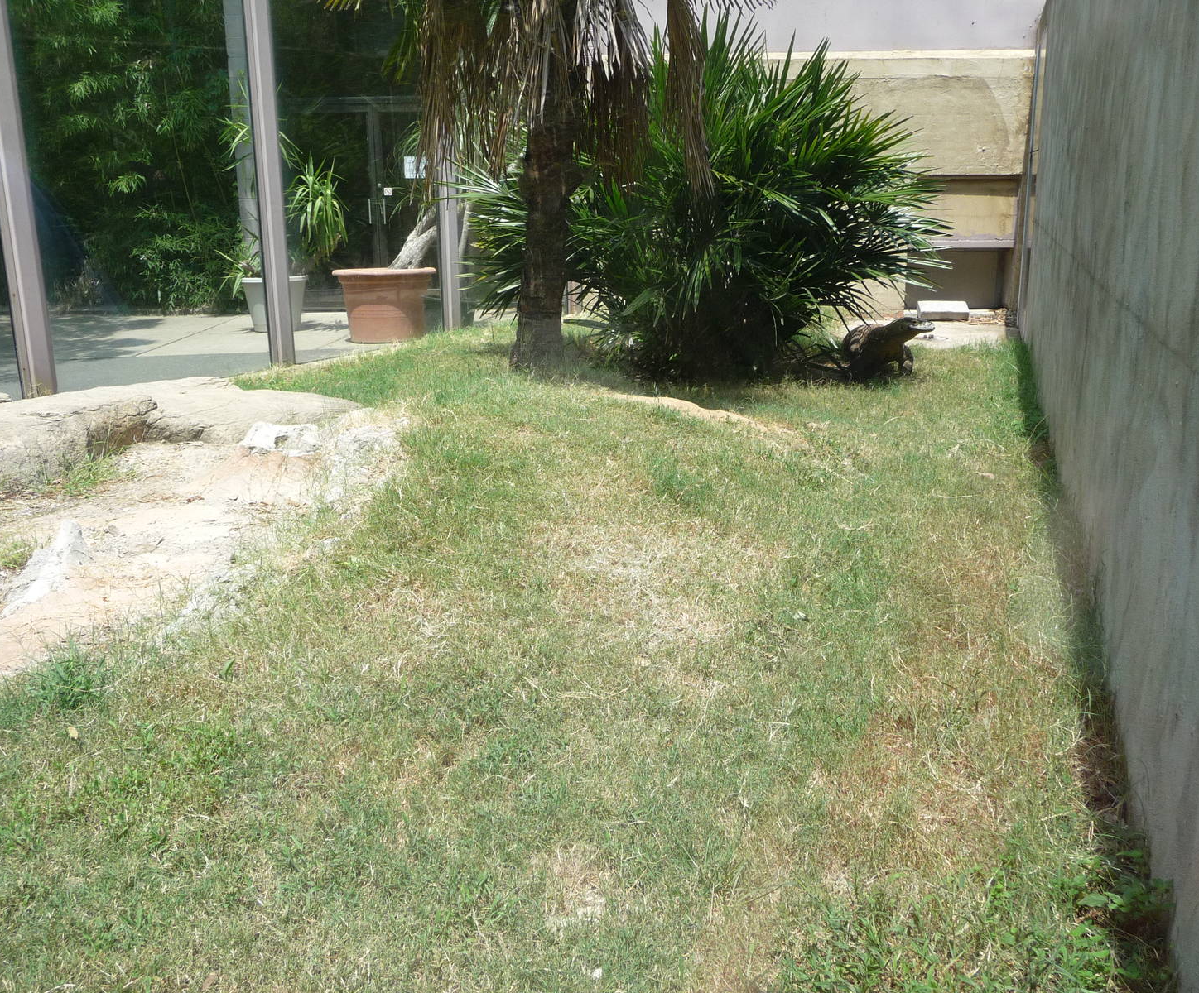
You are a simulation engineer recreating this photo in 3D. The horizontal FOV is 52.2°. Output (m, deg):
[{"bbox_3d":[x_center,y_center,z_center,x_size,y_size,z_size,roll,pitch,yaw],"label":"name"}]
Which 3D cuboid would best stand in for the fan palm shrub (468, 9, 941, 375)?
[{"bbox_3d":[0.800,-2.220,9.150,3.500,2.500,3.100,1,15,5],"label":"fan palm shrub"}]

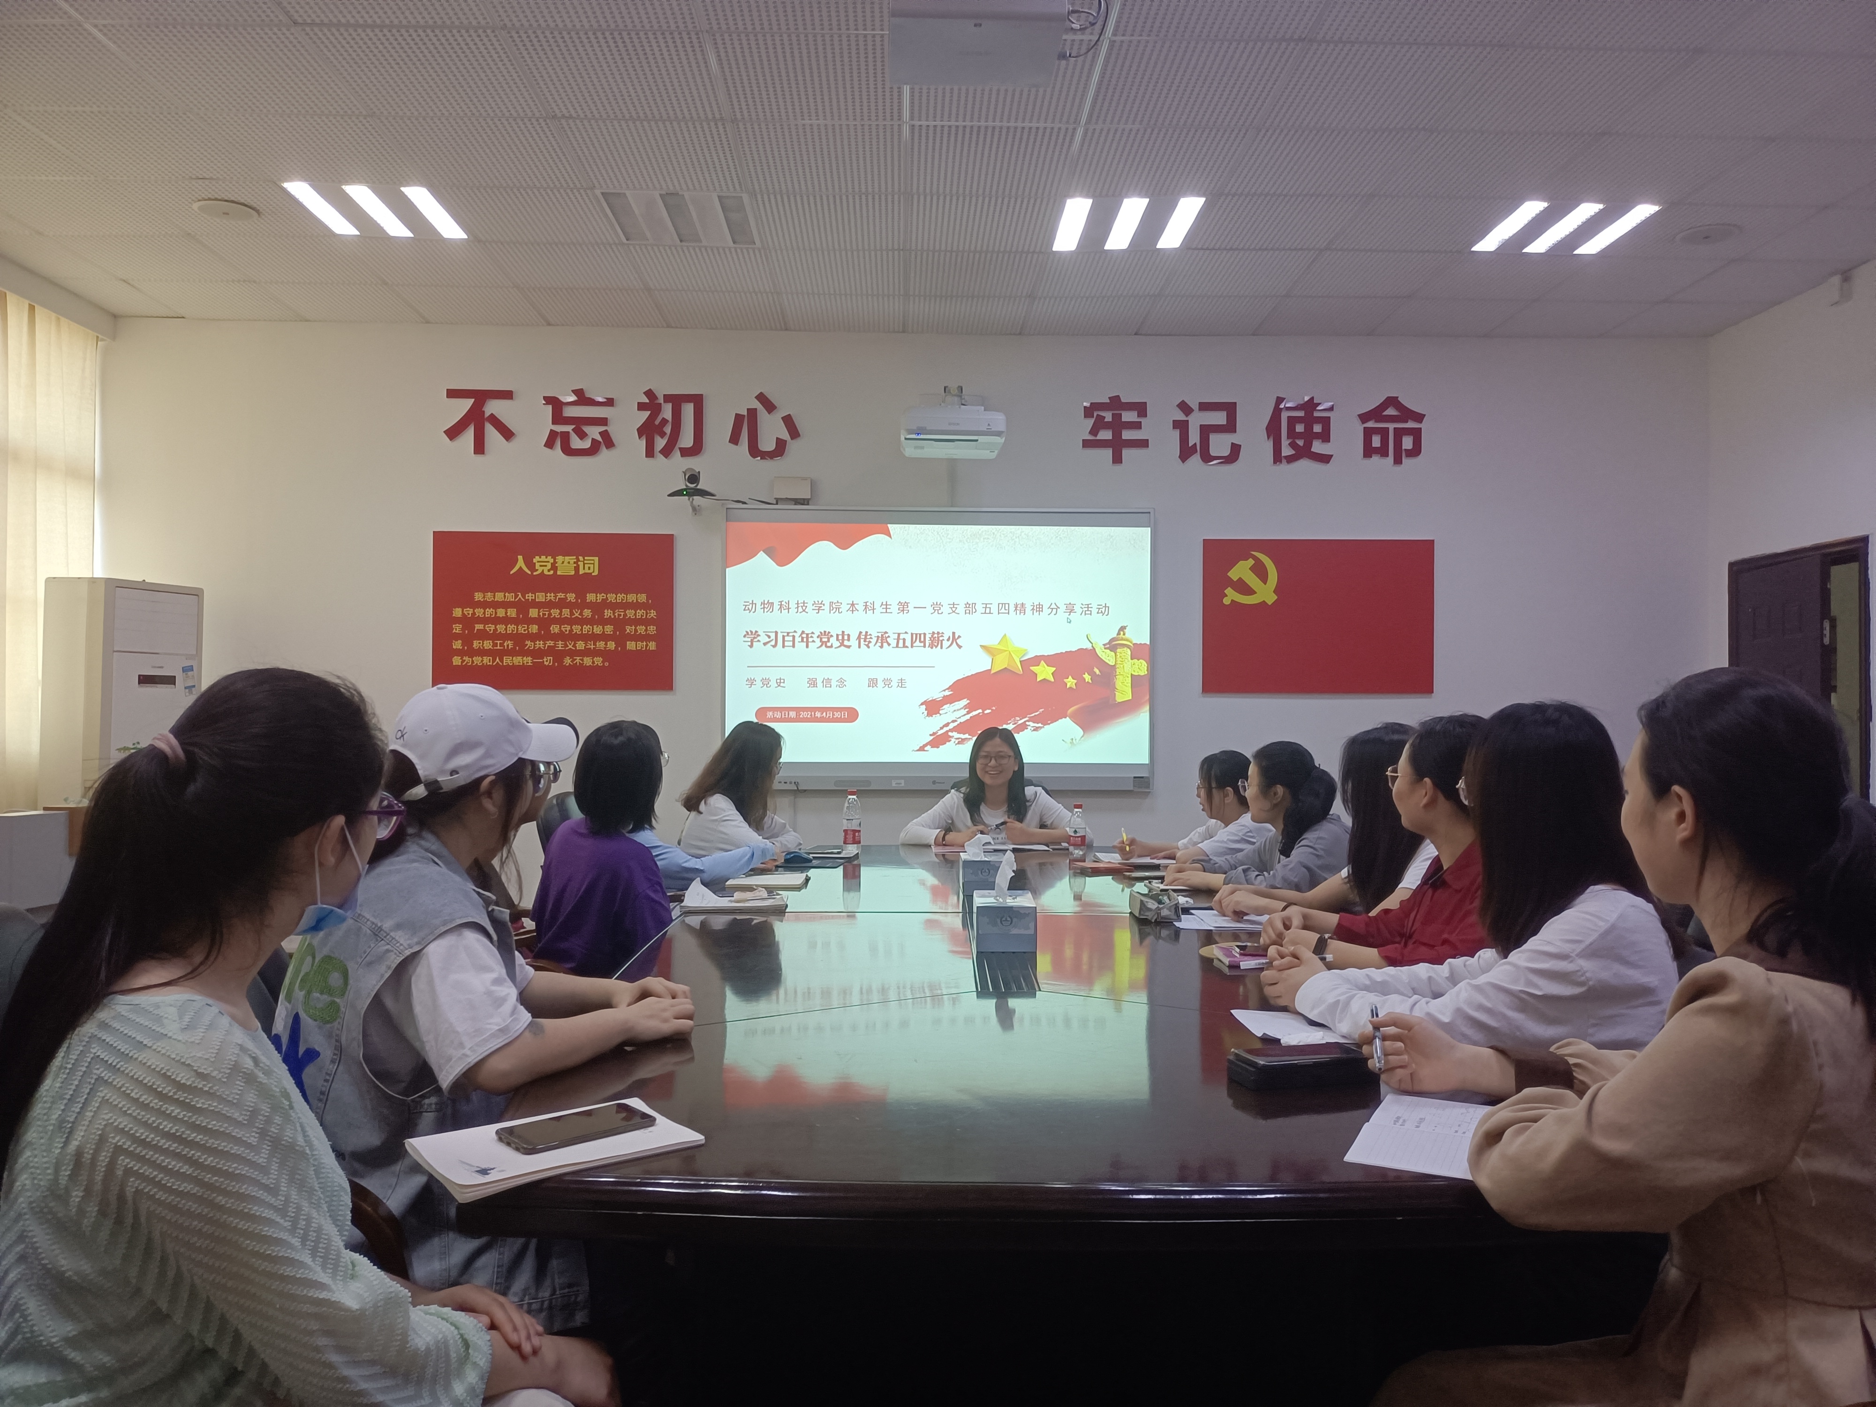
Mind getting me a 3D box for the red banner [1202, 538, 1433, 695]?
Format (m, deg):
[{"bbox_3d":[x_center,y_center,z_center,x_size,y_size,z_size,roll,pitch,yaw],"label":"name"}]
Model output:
[{"bbox_3d":[1.960,-0.446,6.955,1.200,0.800,0.025,0,-2,-2],"label":"red banner"}]

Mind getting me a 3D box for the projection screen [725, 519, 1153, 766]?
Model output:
[{"bbox_3d":[0.011,-0.307,6.883,2.190,1.250,0.050,0,-2,-2],"label":"projection screen"}]

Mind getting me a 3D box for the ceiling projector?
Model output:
[{"bbox_3d":[0.066,-1.293,6.334,0.465,0.200,0.420,0,-1,-2],"label":"ceiling projector"}]

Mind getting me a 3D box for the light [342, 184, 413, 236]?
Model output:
[{"bbox_3d":[-2.230,-1.968,5.414,0.100,0.045,0.540,0,-2,-2],"label":"light"}]

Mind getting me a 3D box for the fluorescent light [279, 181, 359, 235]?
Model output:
[{"bbox_3d":[-2.445,-1.970,5.388,0.100,0.045,0.540,0,-2,-2],"label":"fluorescent light"}]

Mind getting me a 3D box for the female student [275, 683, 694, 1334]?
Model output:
[{"bbox_3d":[-0.635,0.603,1.918,0.610,1.270,0.480,1,-2,-35],"label":"female student"}]

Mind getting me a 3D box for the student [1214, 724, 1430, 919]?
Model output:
[{"bbox_3d":[0.984,0.669,3.258,0.680,1.220,0.470,0,-1,-2],"label":"student"}]

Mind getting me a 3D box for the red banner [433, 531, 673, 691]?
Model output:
[{"bbox_3d":[-1.940,-0.465,6.833,1.200,0.795,0.020,0,-1,-2],"label":"red banner"}]

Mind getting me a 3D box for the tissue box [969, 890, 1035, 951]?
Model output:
[{"bbox_3d":[0.145,0.468,2.908,0.122,0.092,0.235,0,-1,1],"label":"tissue box"}]

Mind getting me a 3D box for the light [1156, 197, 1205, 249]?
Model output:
[{"bbox_3d":[0.986,-1.952,5.502,0.100,0.045,0.540,0,-2,-2],"label":"light"}]

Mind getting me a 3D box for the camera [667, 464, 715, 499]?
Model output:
[{"bbox_3d":[-1.208,-1.081,6.656,0.238,0.148,0.155,0,-1,-2],"label":"camera"}]

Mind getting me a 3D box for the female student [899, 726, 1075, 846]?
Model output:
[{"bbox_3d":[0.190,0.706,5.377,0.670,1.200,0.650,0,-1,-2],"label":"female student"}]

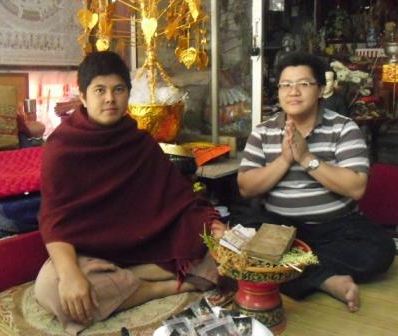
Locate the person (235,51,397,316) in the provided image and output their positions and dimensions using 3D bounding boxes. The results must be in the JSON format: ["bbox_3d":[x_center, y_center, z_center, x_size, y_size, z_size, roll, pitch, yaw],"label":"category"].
[{"bbox_3d":[0.385,-0.024,1.710,0.660,0.850,0.650,2,7,15],"label":"person"}]

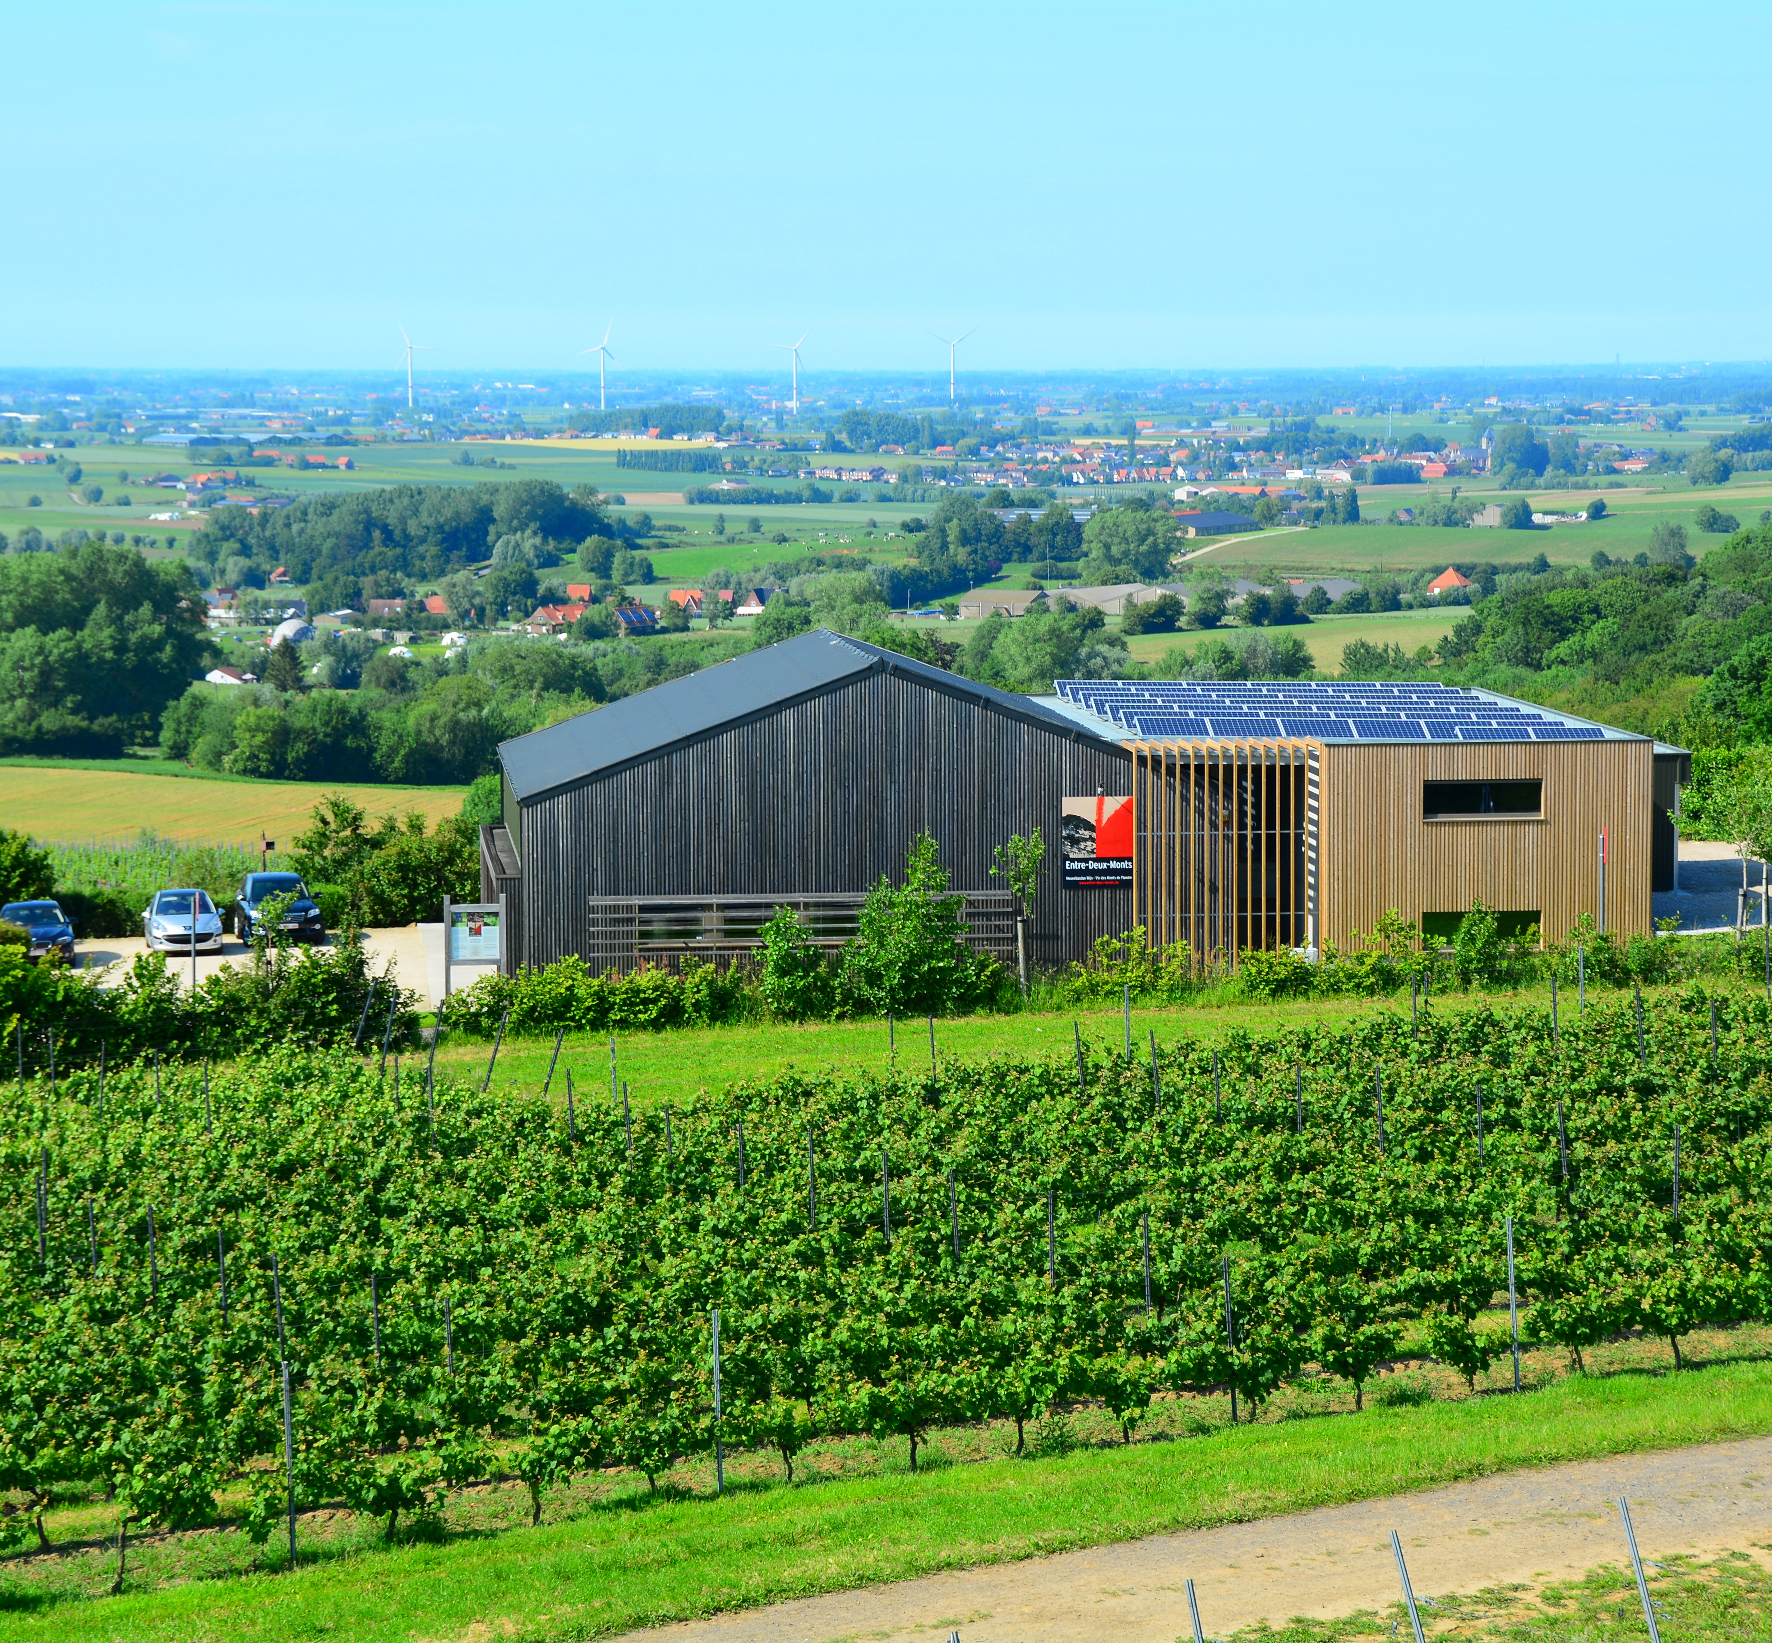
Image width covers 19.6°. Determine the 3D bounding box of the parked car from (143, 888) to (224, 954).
[{"bbox_3d":[-17.169,2.323,125.256,1.750,1.480,4.100,-1,5,-12],"label":"parked car"}]

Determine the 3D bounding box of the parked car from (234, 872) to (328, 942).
[{"bbox_3d":[-14.996,2.055,126.939,1.830,1.700,4.500,-1,5,-12],"label":"parked car"}]

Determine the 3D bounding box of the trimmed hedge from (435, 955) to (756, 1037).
[{"bbox_3d":[-6.293,3.691,111.122,6.750,1.380,1.200,-1,5,-13],"label":"trimmed hedge"}]

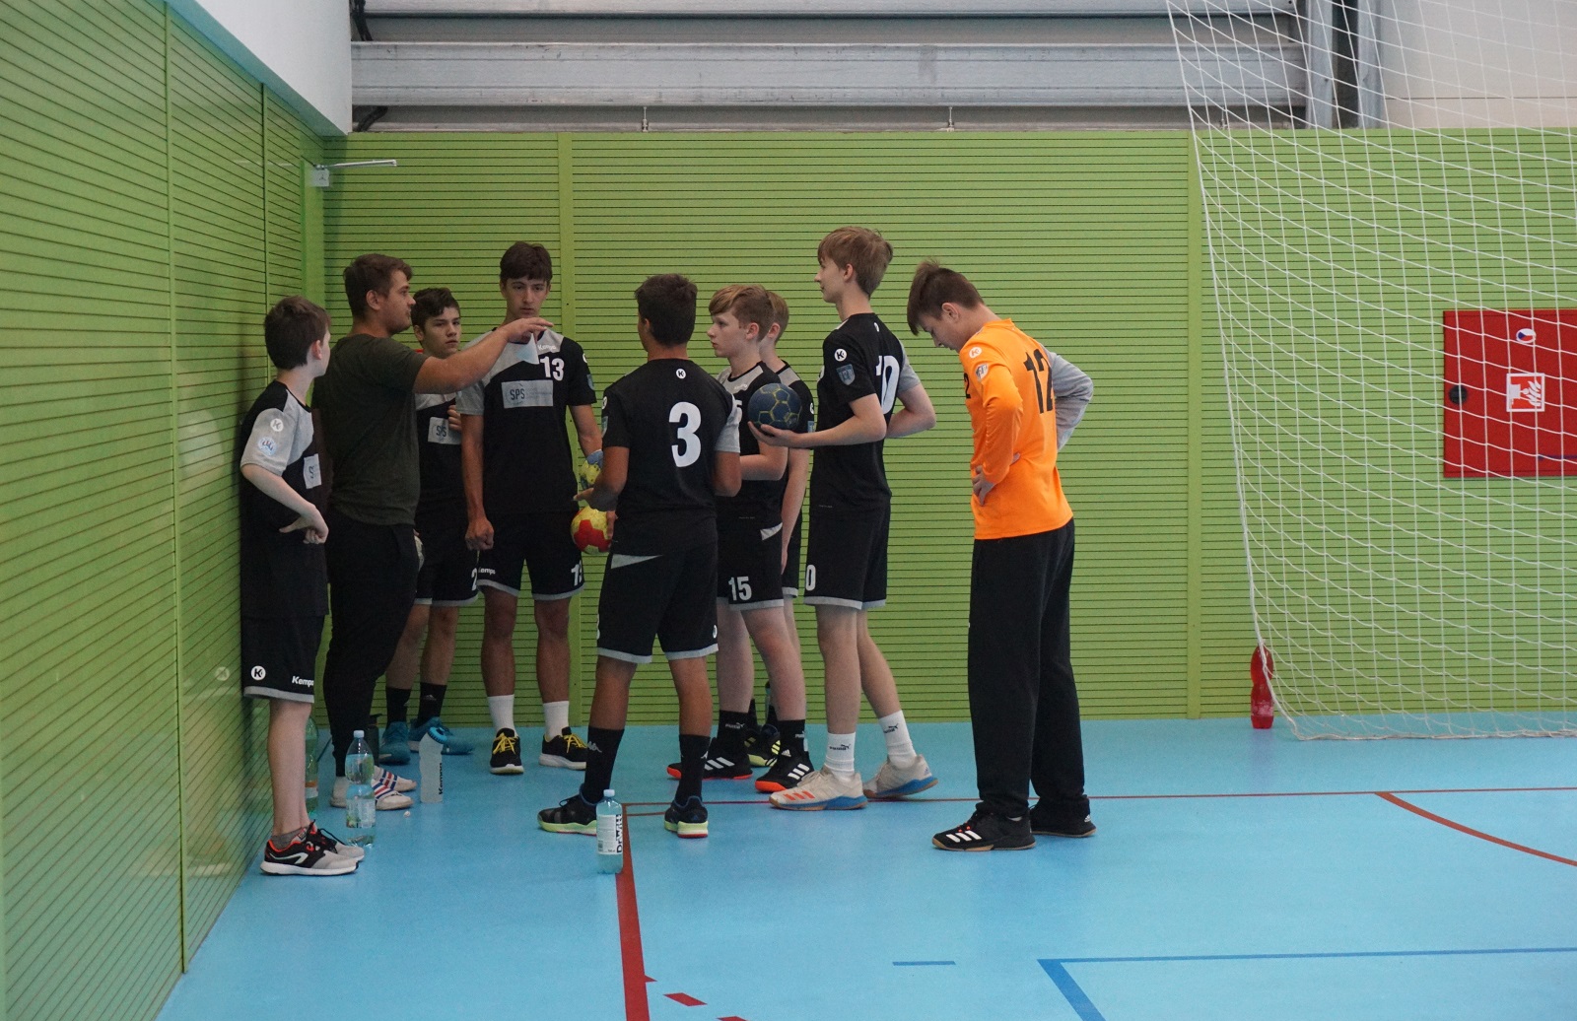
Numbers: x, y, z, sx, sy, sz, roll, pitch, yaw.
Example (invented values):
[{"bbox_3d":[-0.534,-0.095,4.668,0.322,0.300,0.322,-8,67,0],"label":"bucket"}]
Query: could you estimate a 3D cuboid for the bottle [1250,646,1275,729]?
[{"bbox_3d":[1.820,0.665,12.611,0.089,0.340,0.089,0,3,8],"label":"bottle"}]

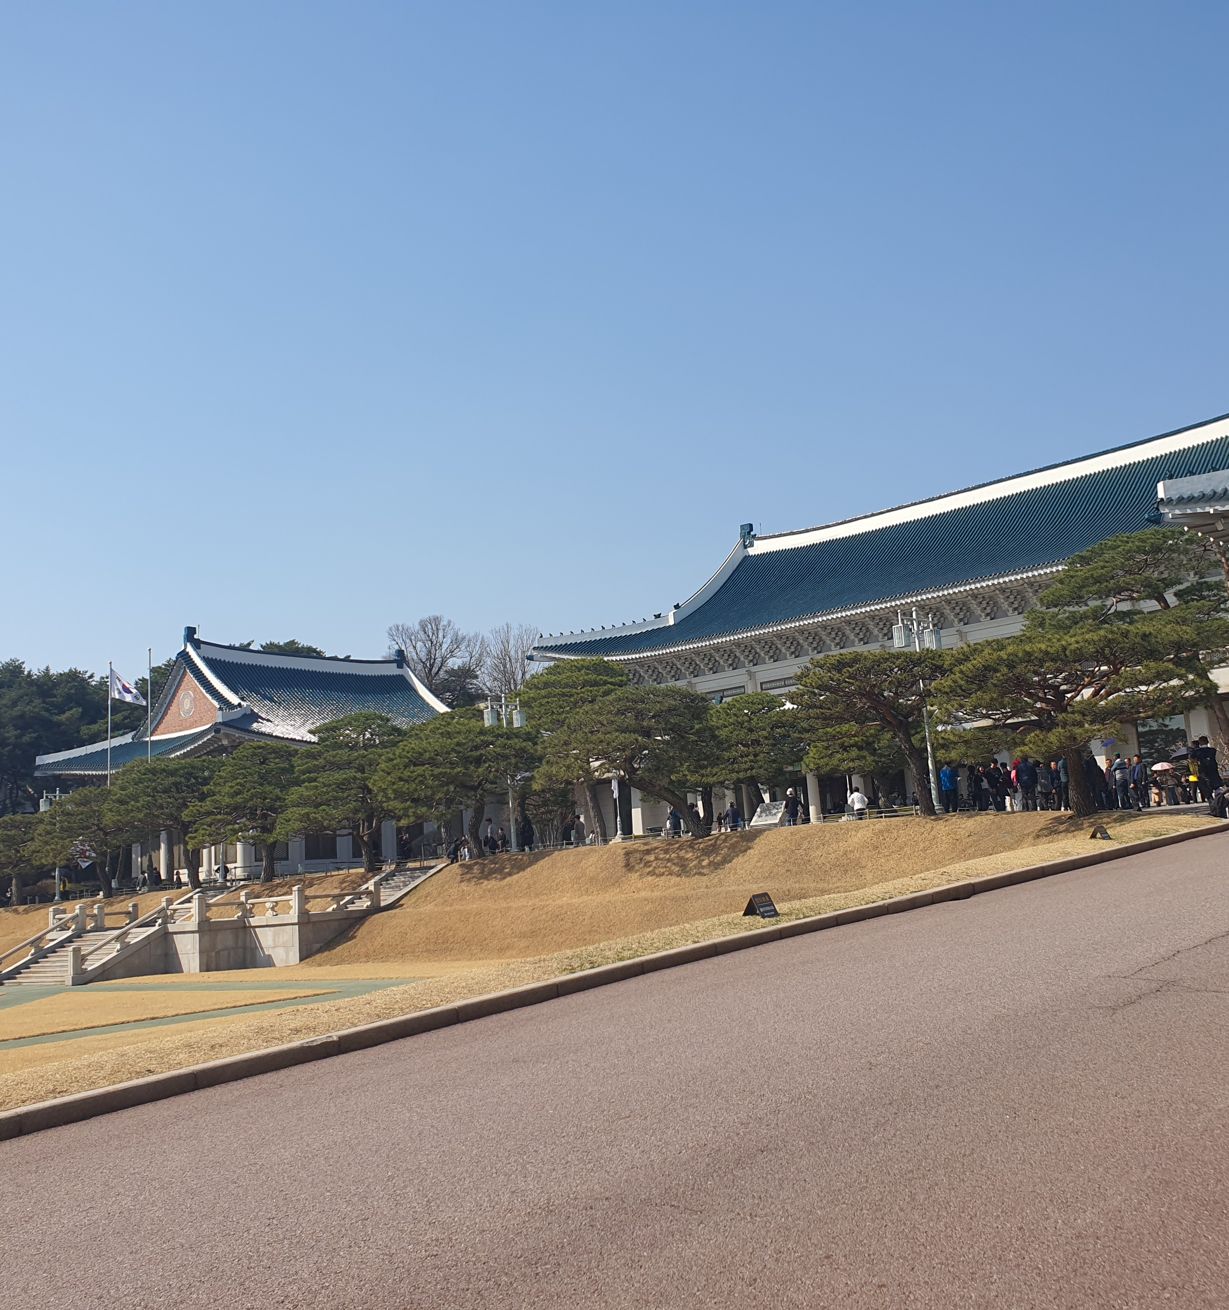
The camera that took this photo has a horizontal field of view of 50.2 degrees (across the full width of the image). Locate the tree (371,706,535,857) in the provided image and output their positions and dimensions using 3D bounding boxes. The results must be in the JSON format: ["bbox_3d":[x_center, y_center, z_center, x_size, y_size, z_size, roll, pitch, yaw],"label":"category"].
[{"bbox_3d":[-6.346,5.202,53.229,6.690,5.880,6.020,-3,-10,-7],"label":"tree"}]

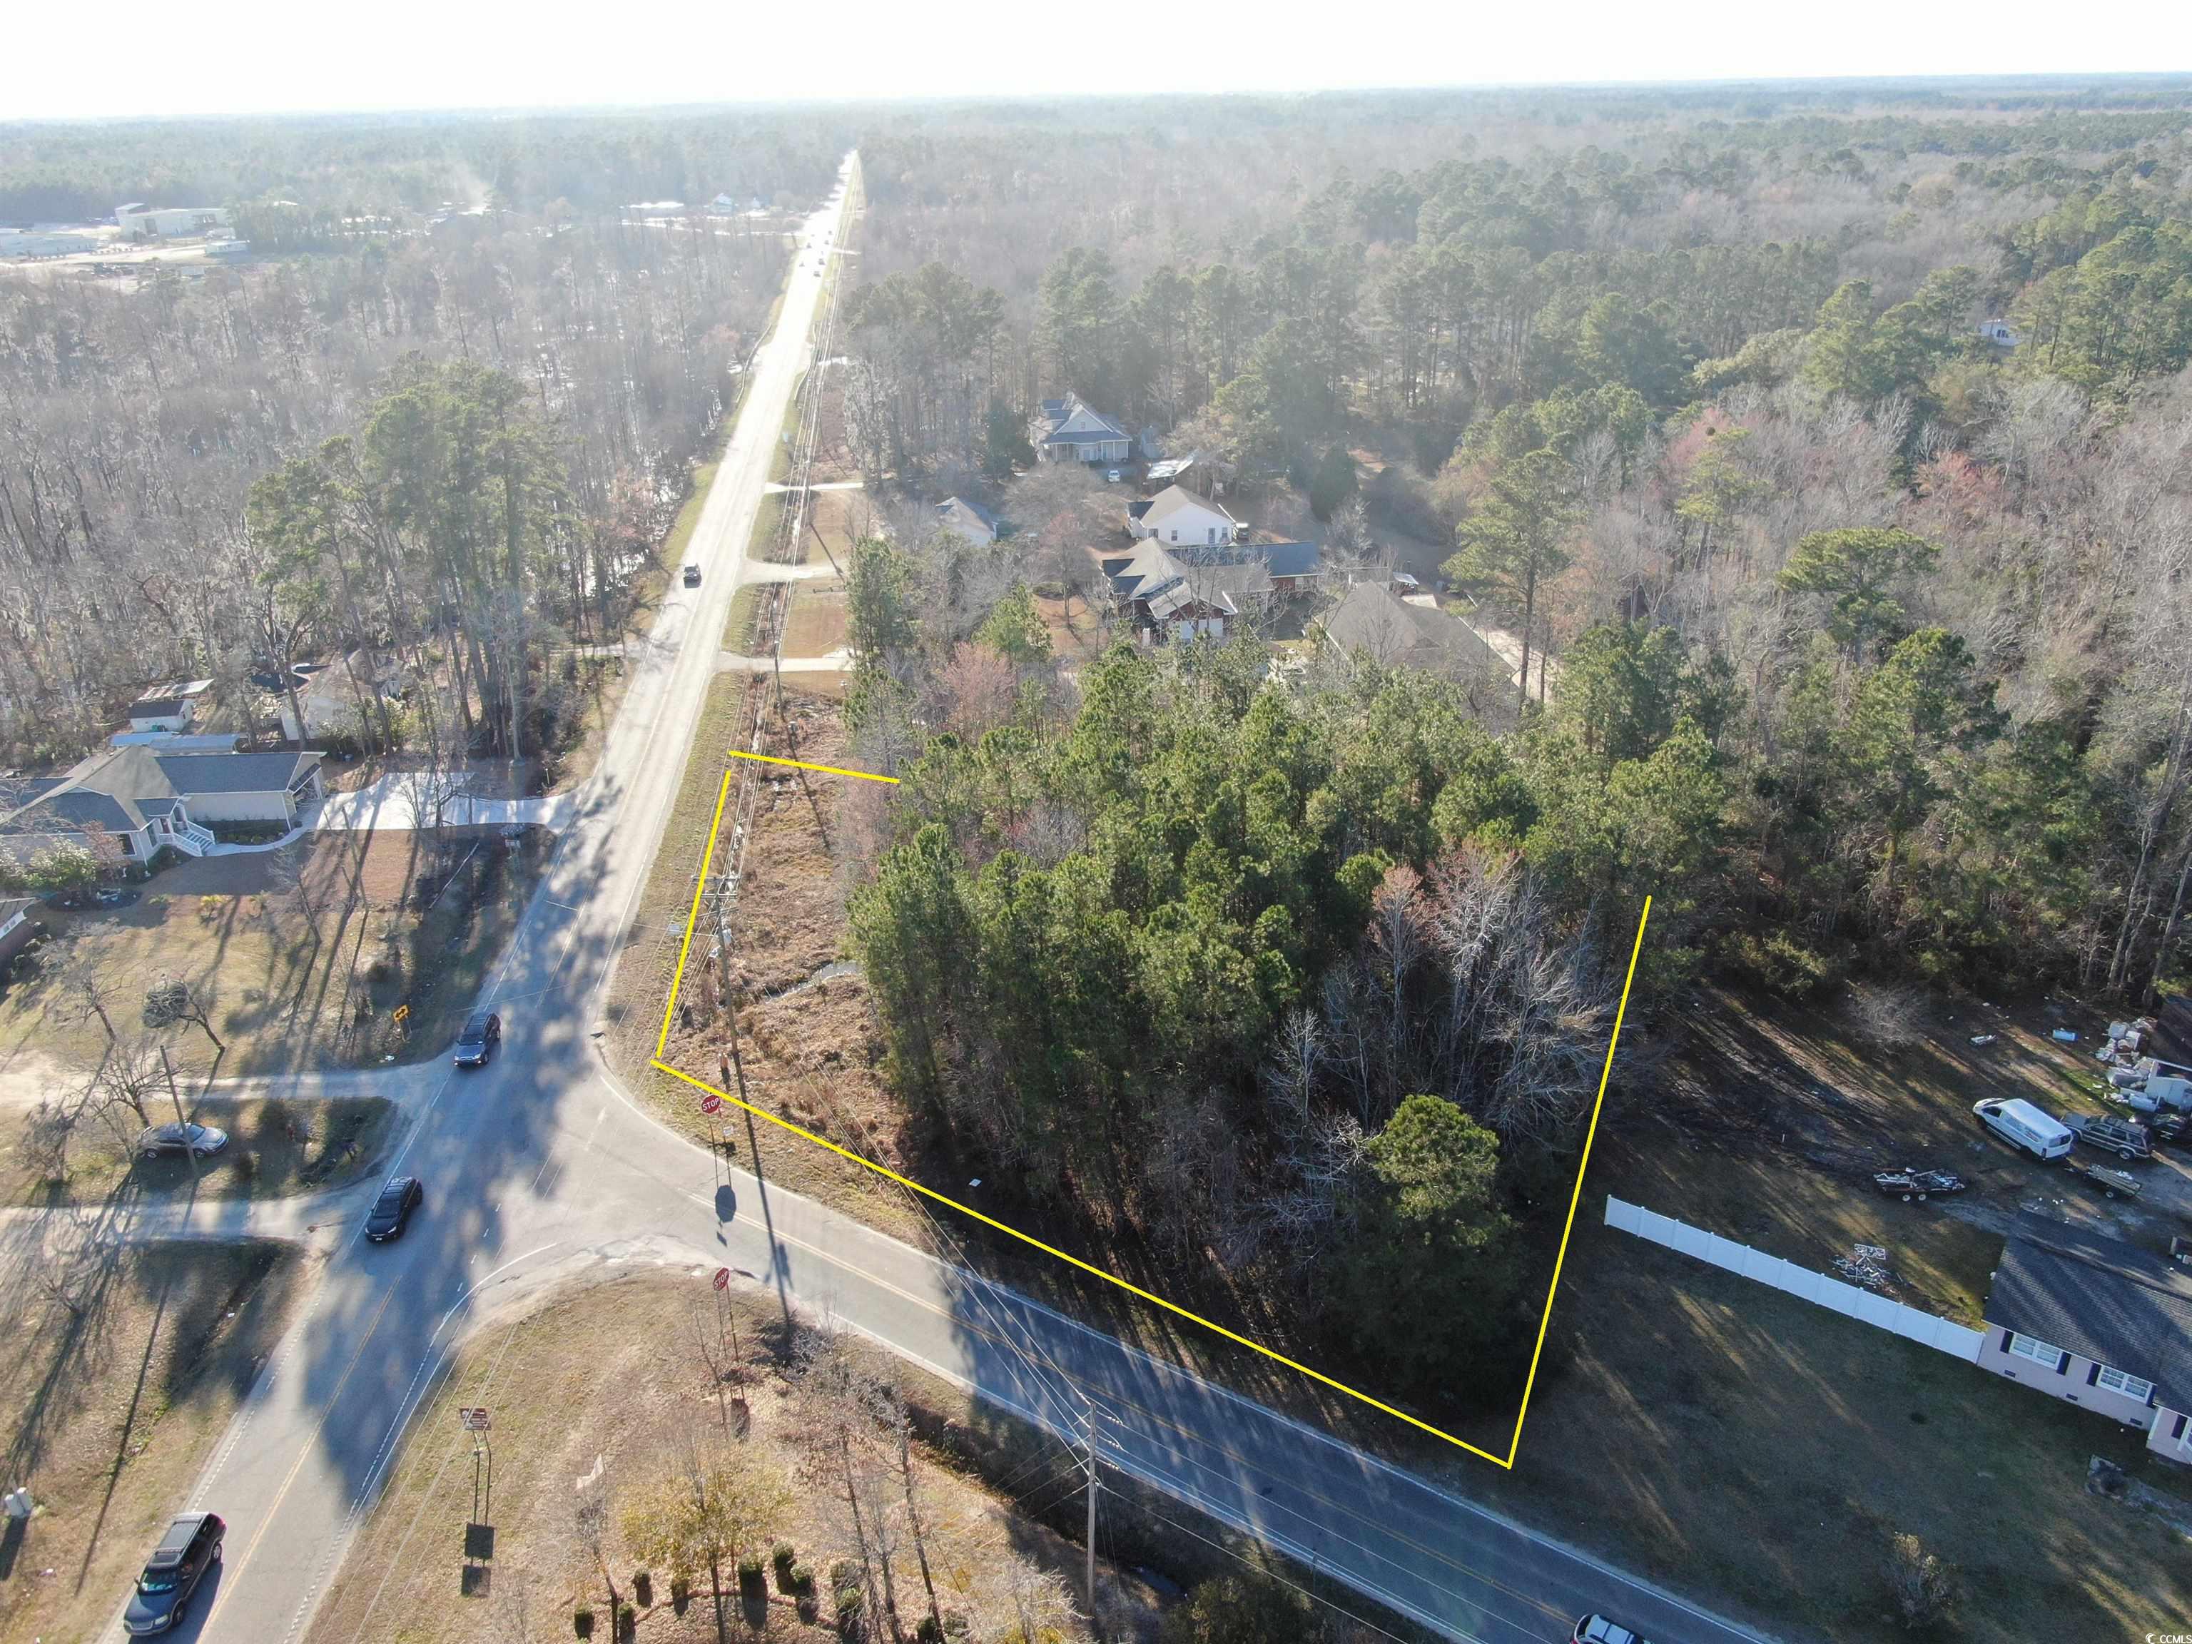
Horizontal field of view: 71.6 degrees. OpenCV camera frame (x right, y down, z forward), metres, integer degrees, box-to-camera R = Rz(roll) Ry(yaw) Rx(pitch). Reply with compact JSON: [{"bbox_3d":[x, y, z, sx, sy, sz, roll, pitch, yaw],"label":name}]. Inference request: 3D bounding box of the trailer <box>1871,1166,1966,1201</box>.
[{"bbox_3d":[46.780,20.508,86.573,4.600,1.150,2.100,0,26,3],"label":"trailer"}]

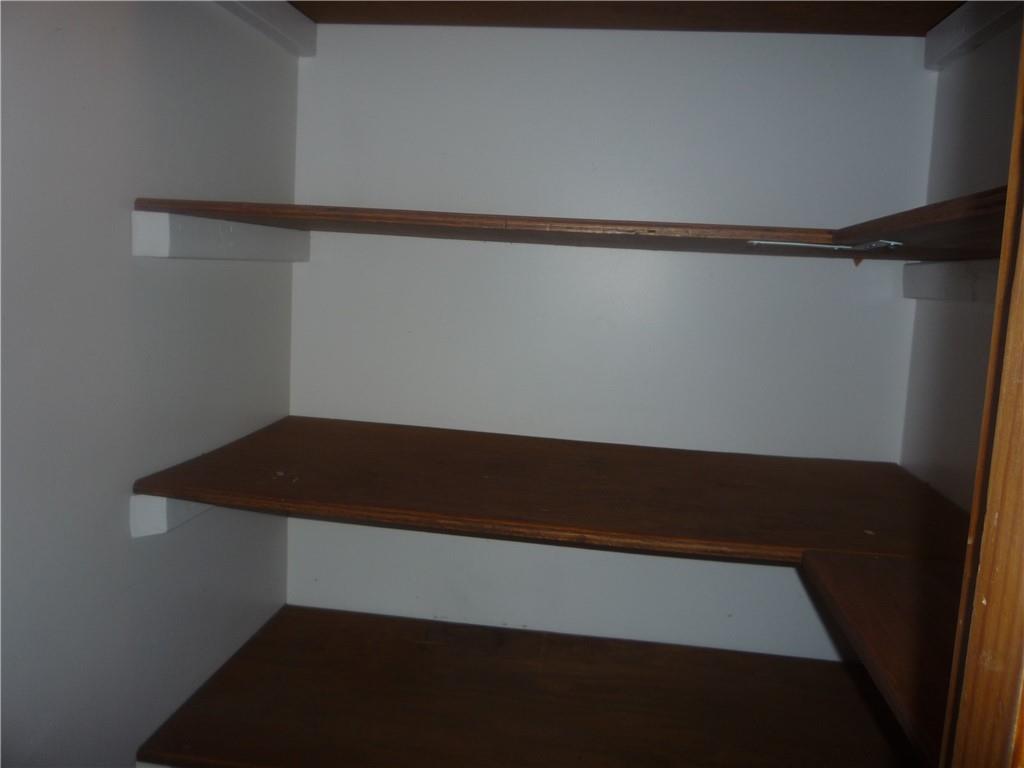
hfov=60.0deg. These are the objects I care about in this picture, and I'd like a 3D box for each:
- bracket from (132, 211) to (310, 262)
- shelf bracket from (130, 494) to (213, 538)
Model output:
[{"bbox_3d":[-0.339,-0.176,1.102,0.025,0.045,0.436,4,7,7],"label":"bracket"},{"bbox_3d":[-0.354,0.113,1.138,0.028,0.043,0.440,4,7,7],"label":"shelf bracket"}]

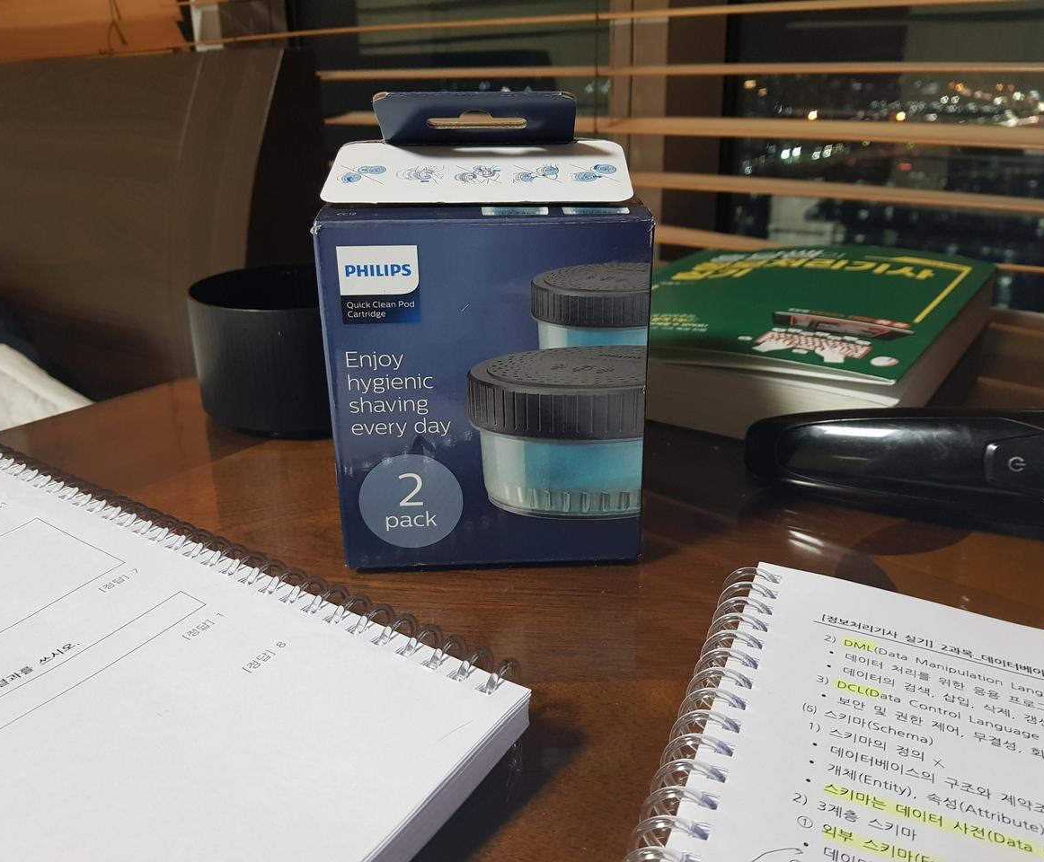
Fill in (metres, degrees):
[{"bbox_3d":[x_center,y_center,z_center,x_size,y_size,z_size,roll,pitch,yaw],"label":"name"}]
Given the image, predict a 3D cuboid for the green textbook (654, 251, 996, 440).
[{"bbox_3d":[0.136,-0.063,0.482,0.192,0.037,0.264,14,26,32],"label":"green textbook"}]

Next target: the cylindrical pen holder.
[{"bbox_3d":[-0.096,-0.041,0.406,0.106,0.059,0.106,-1,22,0],"label":"cylindrical pen holder"}]

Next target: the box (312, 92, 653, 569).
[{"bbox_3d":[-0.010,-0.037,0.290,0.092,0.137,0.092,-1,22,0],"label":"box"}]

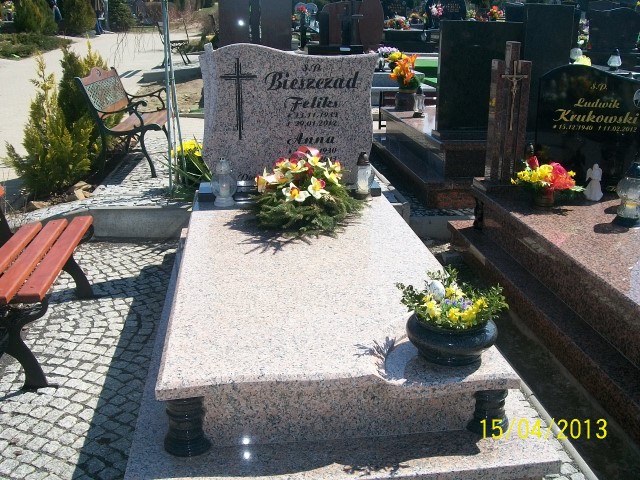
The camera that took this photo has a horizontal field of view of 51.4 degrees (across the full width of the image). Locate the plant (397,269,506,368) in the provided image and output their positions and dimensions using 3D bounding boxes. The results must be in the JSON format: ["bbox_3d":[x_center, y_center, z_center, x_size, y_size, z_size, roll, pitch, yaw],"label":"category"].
[{"bbox_3d":[0.430,0.246,2.251,0.370,0.270,0.360,-2,18,-7],"label":"plant"}]

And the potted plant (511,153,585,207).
[{"bbox_3d":[1.257,-0.342,3.736,0.390,0.270,0.330,-2,18,-7],"label":"potted plant"}]

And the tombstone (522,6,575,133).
[{"bbox_3d":[1.440,-1.105,4.324,0.330,0.790,0.090,-2,17,-7],"label":"tombstone"}]

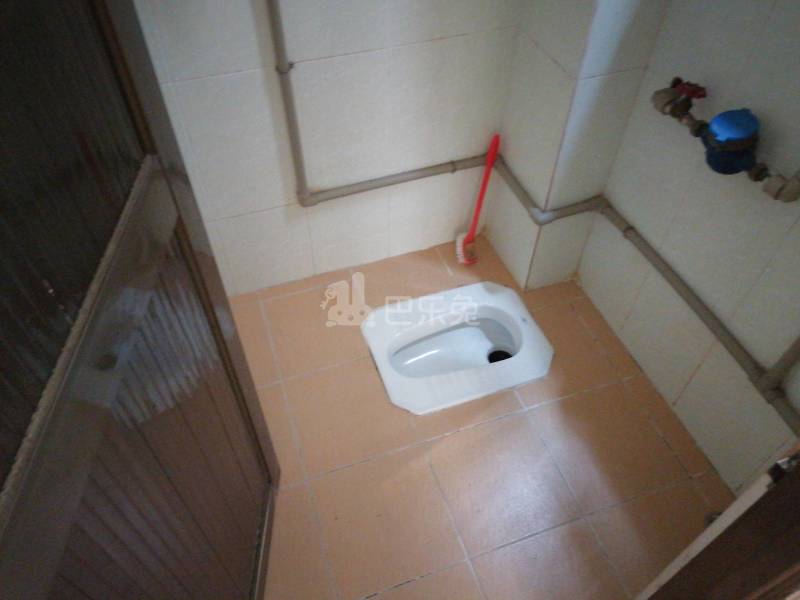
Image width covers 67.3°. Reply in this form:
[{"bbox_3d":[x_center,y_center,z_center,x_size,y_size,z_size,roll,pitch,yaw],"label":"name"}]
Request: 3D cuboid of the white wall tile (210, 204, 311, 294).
[{"bbox_3d":[-0.391,-0.153,1.796,0.249,0.305,0.014,-15,51,-12],"label":"white wall tile"}]

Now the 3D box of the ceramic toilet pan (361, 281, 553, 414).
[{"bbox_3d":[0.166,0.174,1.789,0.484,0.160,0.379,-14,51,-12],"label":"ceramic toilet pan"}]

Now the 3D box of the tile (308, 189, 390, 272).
[{"bbox_3d":[-0.156,-0.214,1.850,0.248,0.305,0.014,-15,51,-12],"label":"tile"}]

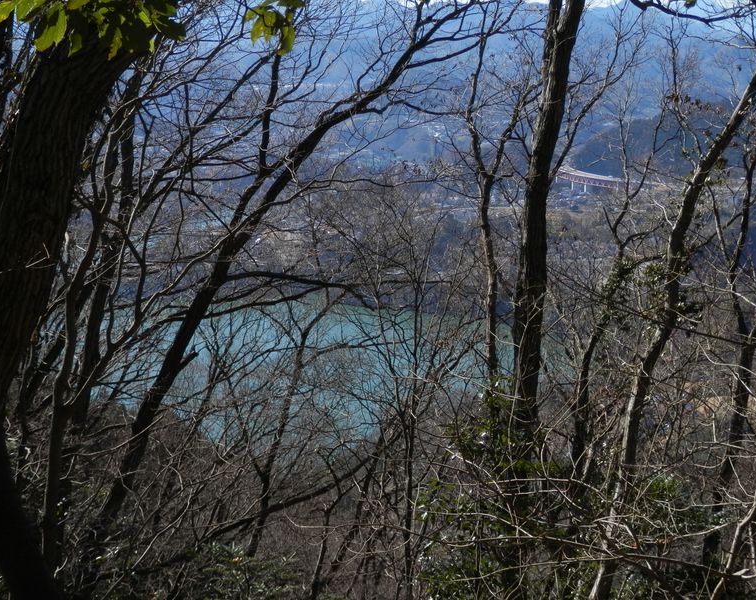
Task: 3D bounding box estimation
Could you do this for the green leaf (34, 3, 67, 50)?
[{"bbox_3d":[-0.722,-0.603,2.750,0.062,0.105,0.035,17,12,-17],"label":"green leaf"}]

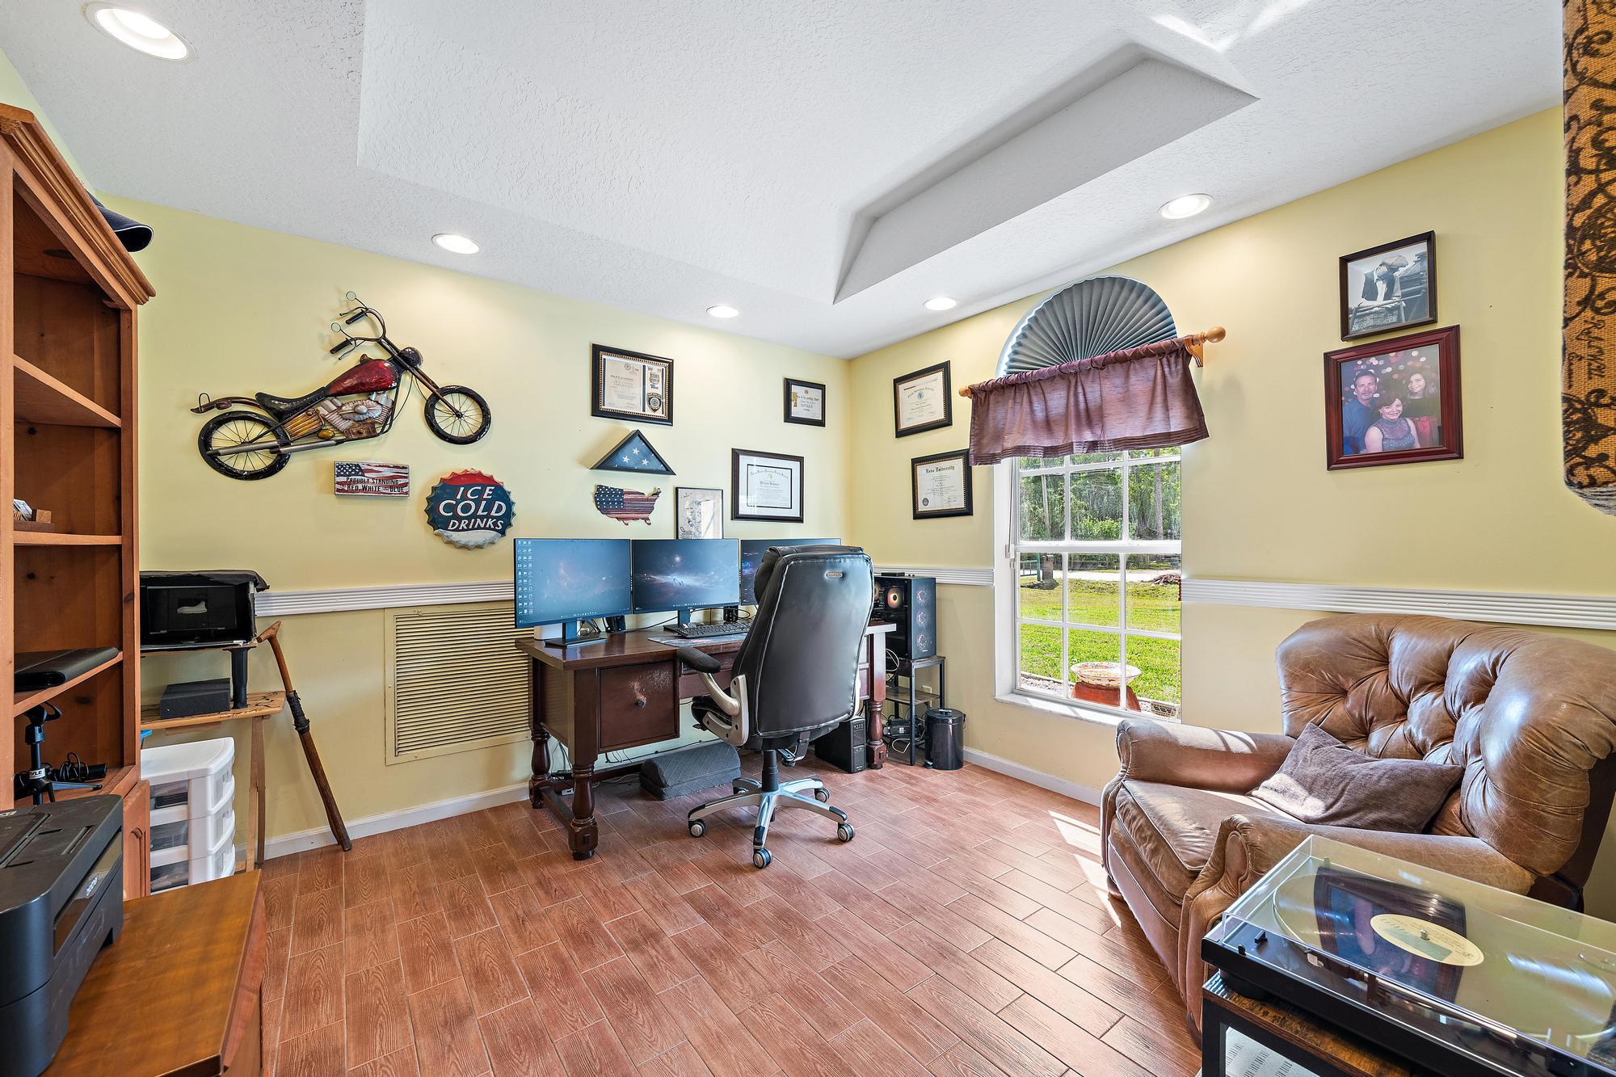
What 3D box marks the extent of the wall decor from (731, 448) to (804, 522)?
[{"bbox_3d":[-0.241,-0.309,3.821,0.522,0.417,0.030,0,0,-37],"label":"wall decor"}]

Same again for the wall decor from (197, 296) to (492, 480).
[{"bbox_3d":[-1.842,-0.612,2.577,0.990,0.783,0.090,0,0,-37],"label":"wall decor"}]

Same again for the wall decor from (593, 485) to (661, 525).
[{"bbox_3d":[-0.940,-0.170,3.285,0.362,0.208,0.020,0,0,-37],"label":"wall decor"}]

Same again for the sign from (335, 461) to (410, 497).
[{"bbox_3d":[-1.809,-0.241,2.614,0.251,0.134,0.035,0,0,-37],"label":"sign"}]

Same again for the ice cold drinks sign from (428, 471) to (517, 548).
[{"bbox_3d":[-1.516,-0.130,2.833,0.359,0.357,0.040,0,0,-37],"label":"ice cold drinks sign"}]

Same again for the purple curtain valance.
[{"bbox_3d":[1.196,-0.581,2.864,0.090,0.426,1.120,0,0,-37],"label":"purple curtain valance"}]

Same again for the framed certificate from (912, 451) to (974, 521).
[{"bbox_3d":[0.764,-0.297,3.573,0.025,0.363,0.428,0,0,-37],"label":"framed certificate"}]

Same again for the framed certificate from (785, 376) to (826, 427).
[{"bbox_3d":[-0.020,-0.855,3.994,0.326,0.272,0.022,0,0,-37],"label":"framed certificate"}]

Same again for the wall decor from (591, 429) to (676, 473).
[{"bbox_3d":[-0.908,-0.450,3.279,0.438,0.222,0.075,0,0,-37],"label":"wall decor"}]

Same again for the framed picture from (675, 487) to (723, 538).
[{"bbox_3d":[-0.605,-0.095,3.539,0.294,0.370,0.020,0,0,-37],"label":"framed picture"}]

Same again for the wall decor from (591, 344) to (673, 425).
[{"bbox_3d":[-0.919,-0.794,3.314,0.443,0.364,0.030,0,0,-37],"label":"wall decor"}]

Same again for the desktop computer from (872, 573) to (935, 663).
[{"bbox_3d":[0.519,0.448,3.654,0.205,0.447,0.420,0,0,-37],"label":"desktop computer"}]

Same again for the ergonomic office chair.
[{"bbox_3d":[-0.117,0.632,2.688,0.700,1.200,0.760,0,0,-35],"label":"ergonomic office chair"}]

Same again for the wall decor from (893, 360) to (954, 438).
[{"bbox_3d":[0.679,-0.805,3.693,0.025,0.363,0.443,0,0,-37],"label":"wall decor"}]

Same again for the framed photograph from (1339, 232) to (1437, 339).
[{"bbox_3d":[1.906,-0.819,2.067,0.025,0.287,0.232,0,0,-37],"label":"framed photograph"}]

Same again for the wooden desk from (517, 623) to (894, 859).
[{"bbox_3d":[-0.441,0.850,3.148,1.715,0.767,0.730,0,0,-37],"label":"wooden desk"}]

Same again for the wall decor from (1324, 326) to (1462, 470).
[{"bbox_3d":[1.911,-0.443,2.059,0.030,0.408,0.327,0,0,-37],"label":"wall decor"}]

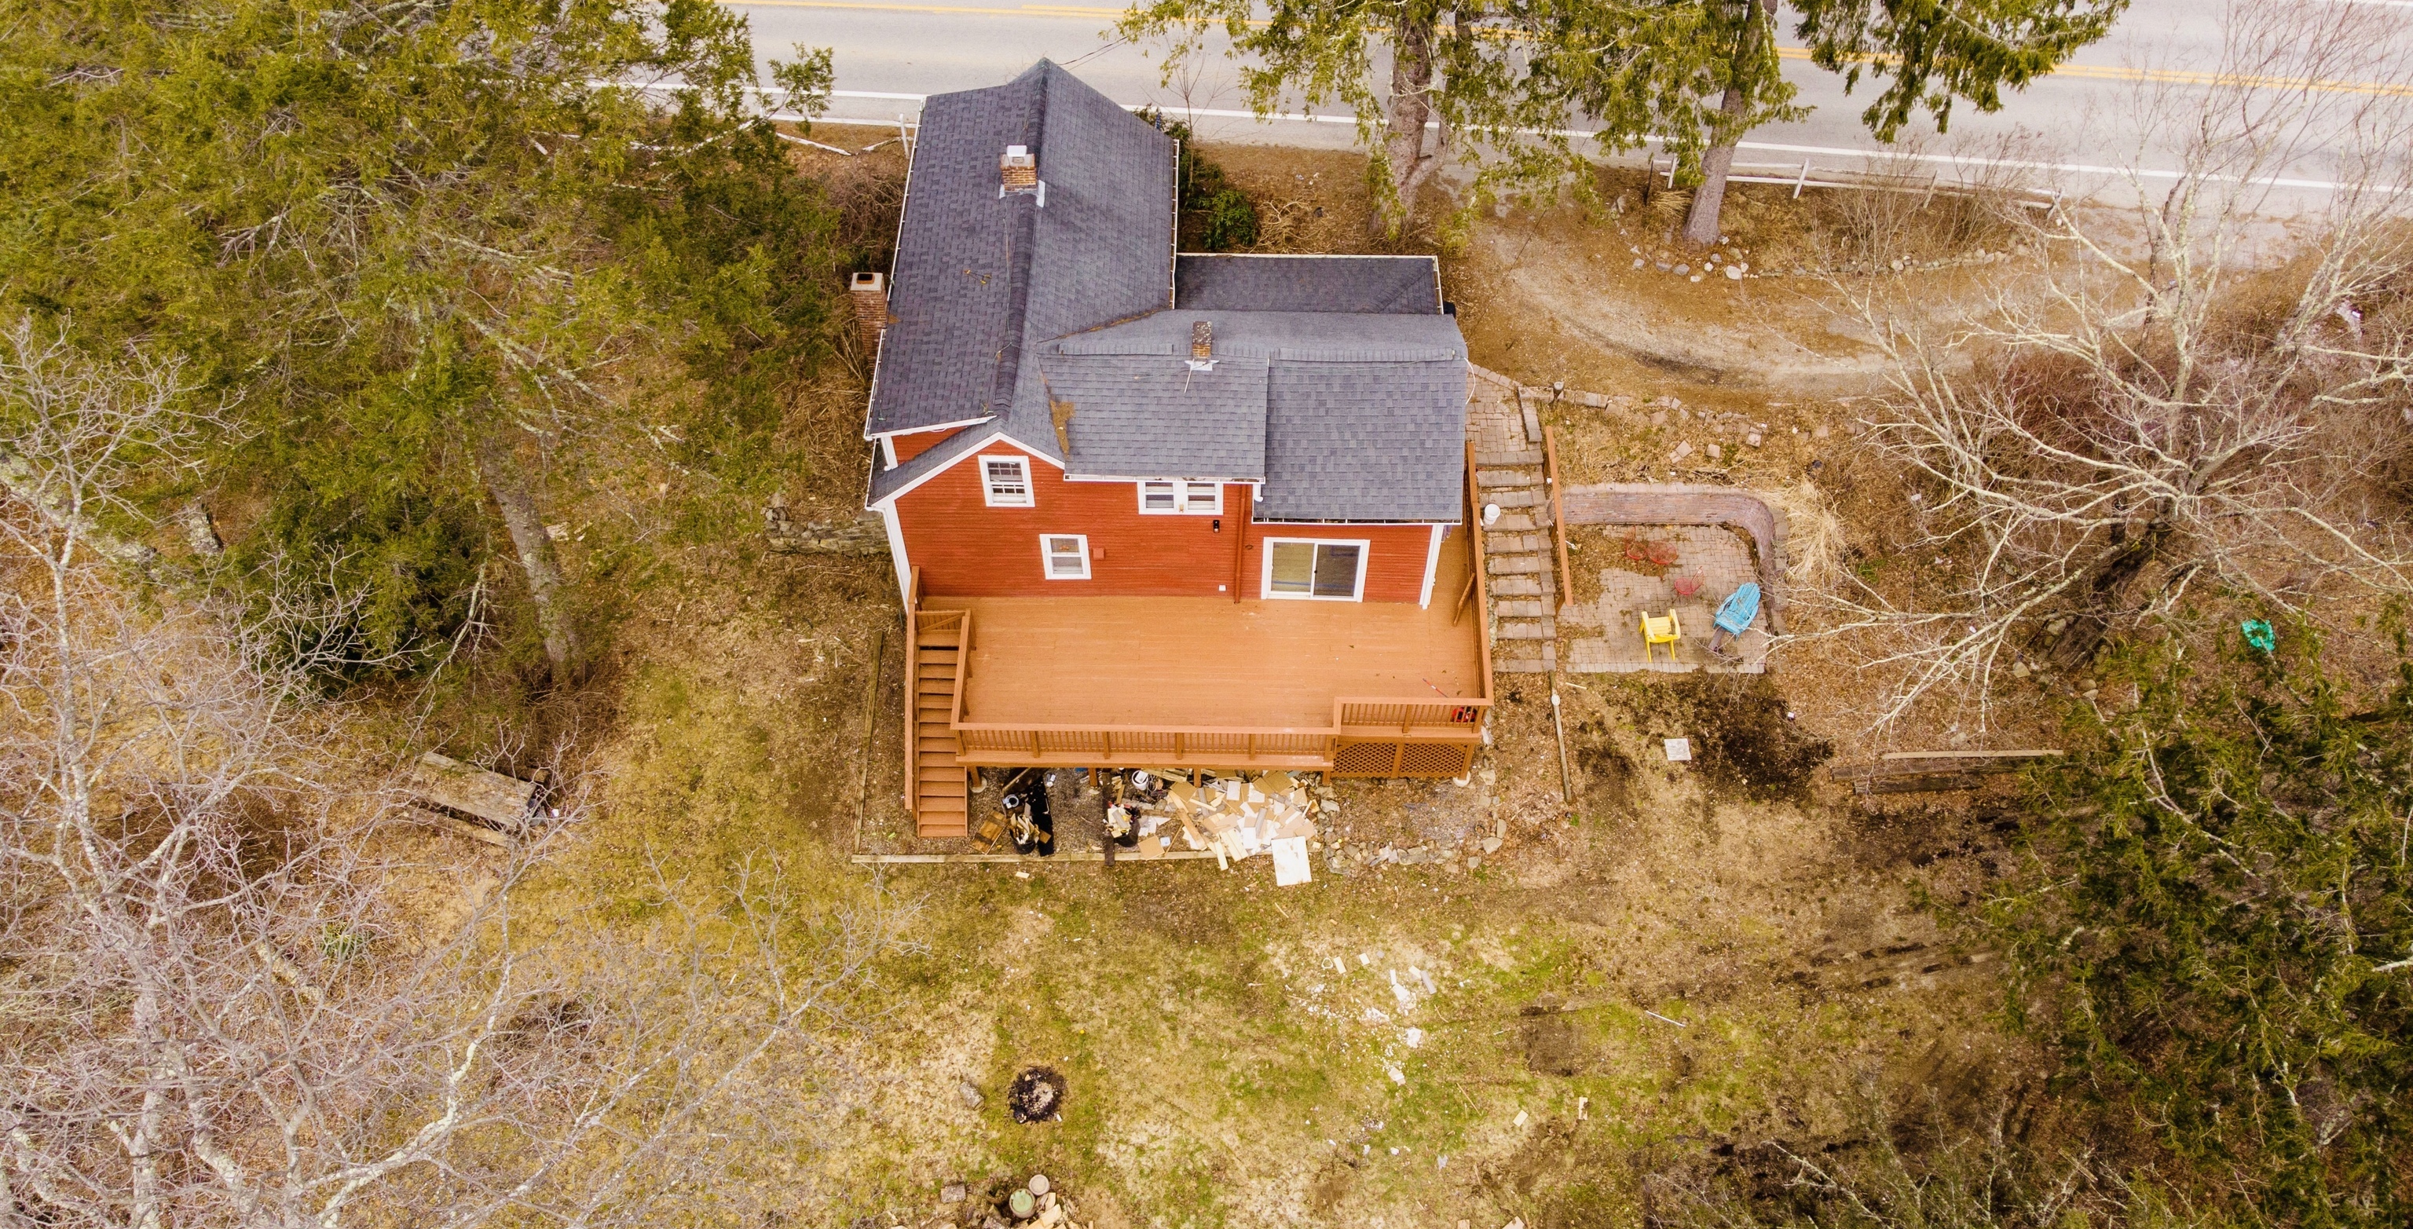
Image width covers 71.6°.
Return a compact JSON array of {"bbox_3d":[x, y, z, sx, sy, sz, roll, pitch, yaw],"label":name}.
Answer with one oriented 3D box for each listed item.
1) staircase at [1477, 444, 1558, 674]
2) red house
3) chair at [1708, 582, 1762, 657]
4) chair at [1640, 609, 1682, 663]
[{"bbox_3d":[6.423,-1.147,34.551,1.400,1.600,4.600,1,56,0],"label":"staircase"},{"bbox_3d":[-0.430,-3.506,33.368,11.500,8.700,13.500,1,56,0],"label":"red house"},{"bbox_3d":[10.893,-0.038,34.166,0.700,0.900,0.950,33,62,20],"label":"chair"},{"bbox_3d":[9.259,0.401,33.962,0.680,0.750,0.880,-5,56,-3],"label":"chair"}]

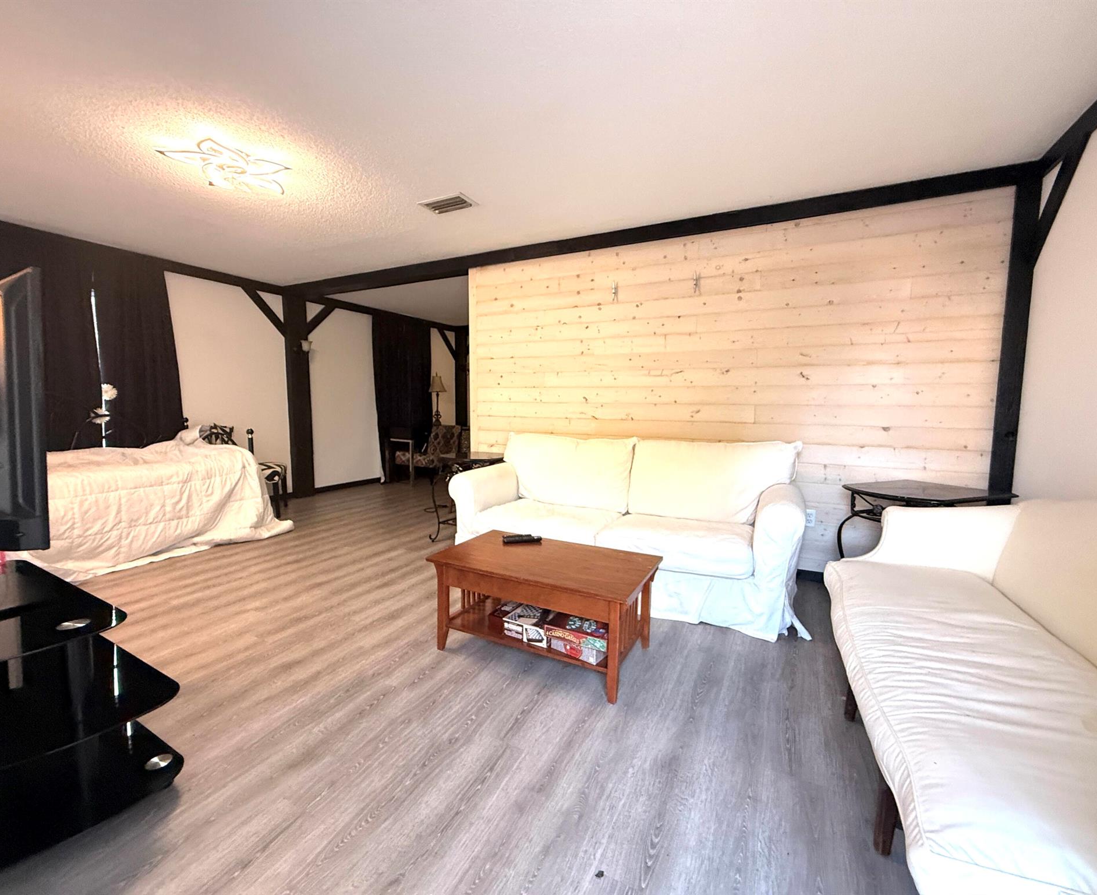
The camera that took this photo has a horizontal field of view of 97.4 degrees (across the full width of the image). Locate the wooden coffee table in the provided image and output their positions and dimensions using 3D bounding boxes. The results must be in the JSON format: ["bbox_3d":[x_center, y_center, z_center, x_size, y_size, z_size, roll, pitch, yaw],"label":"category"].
[{"bbox_3d":[-0.020,0.745,2.280,0.974,0.446,0.572,3,6,28],"label":"wooden coffee table"}]

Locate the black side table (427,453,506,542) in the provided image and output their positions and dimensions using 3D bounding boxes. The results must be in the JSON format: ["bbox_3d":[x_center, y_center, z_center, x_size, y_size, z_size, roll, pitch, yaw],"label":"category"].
[{"bbox_3d":[-0.621,0.430,4.077,0.602,0.728,0.566,3,6,27],"label":"black side table"}]

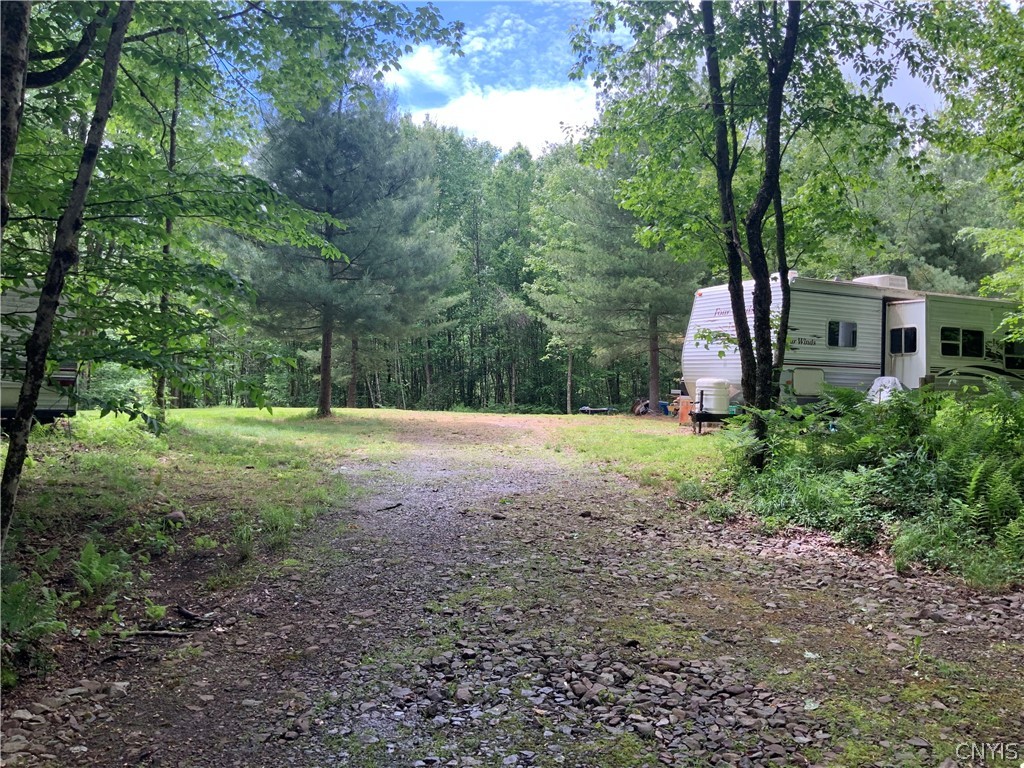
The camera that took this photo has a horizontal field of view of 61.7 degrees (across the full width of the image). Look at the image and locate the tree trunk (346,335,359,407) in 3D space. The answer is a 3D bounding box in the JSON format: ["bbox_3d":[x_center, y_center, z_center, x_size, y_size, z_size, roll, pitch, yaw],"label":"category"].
[{"bbox_3d":[-5.299,-0.382,28.500,0.340,2.390,0.340,0,1,0],"label":"tree trunk"}]

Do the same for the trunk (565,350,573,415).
[{"bbox_3d":[1.745,-0.046,26.500,0.210,1.980,0.210,0,1,0],"label":"trunk"}]

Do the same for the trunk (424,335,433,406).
[{"bbox_3d":[-3.212,-0.519,33.000,0.260,2.620,0.260,0,1,0],"label":"trunk"}]

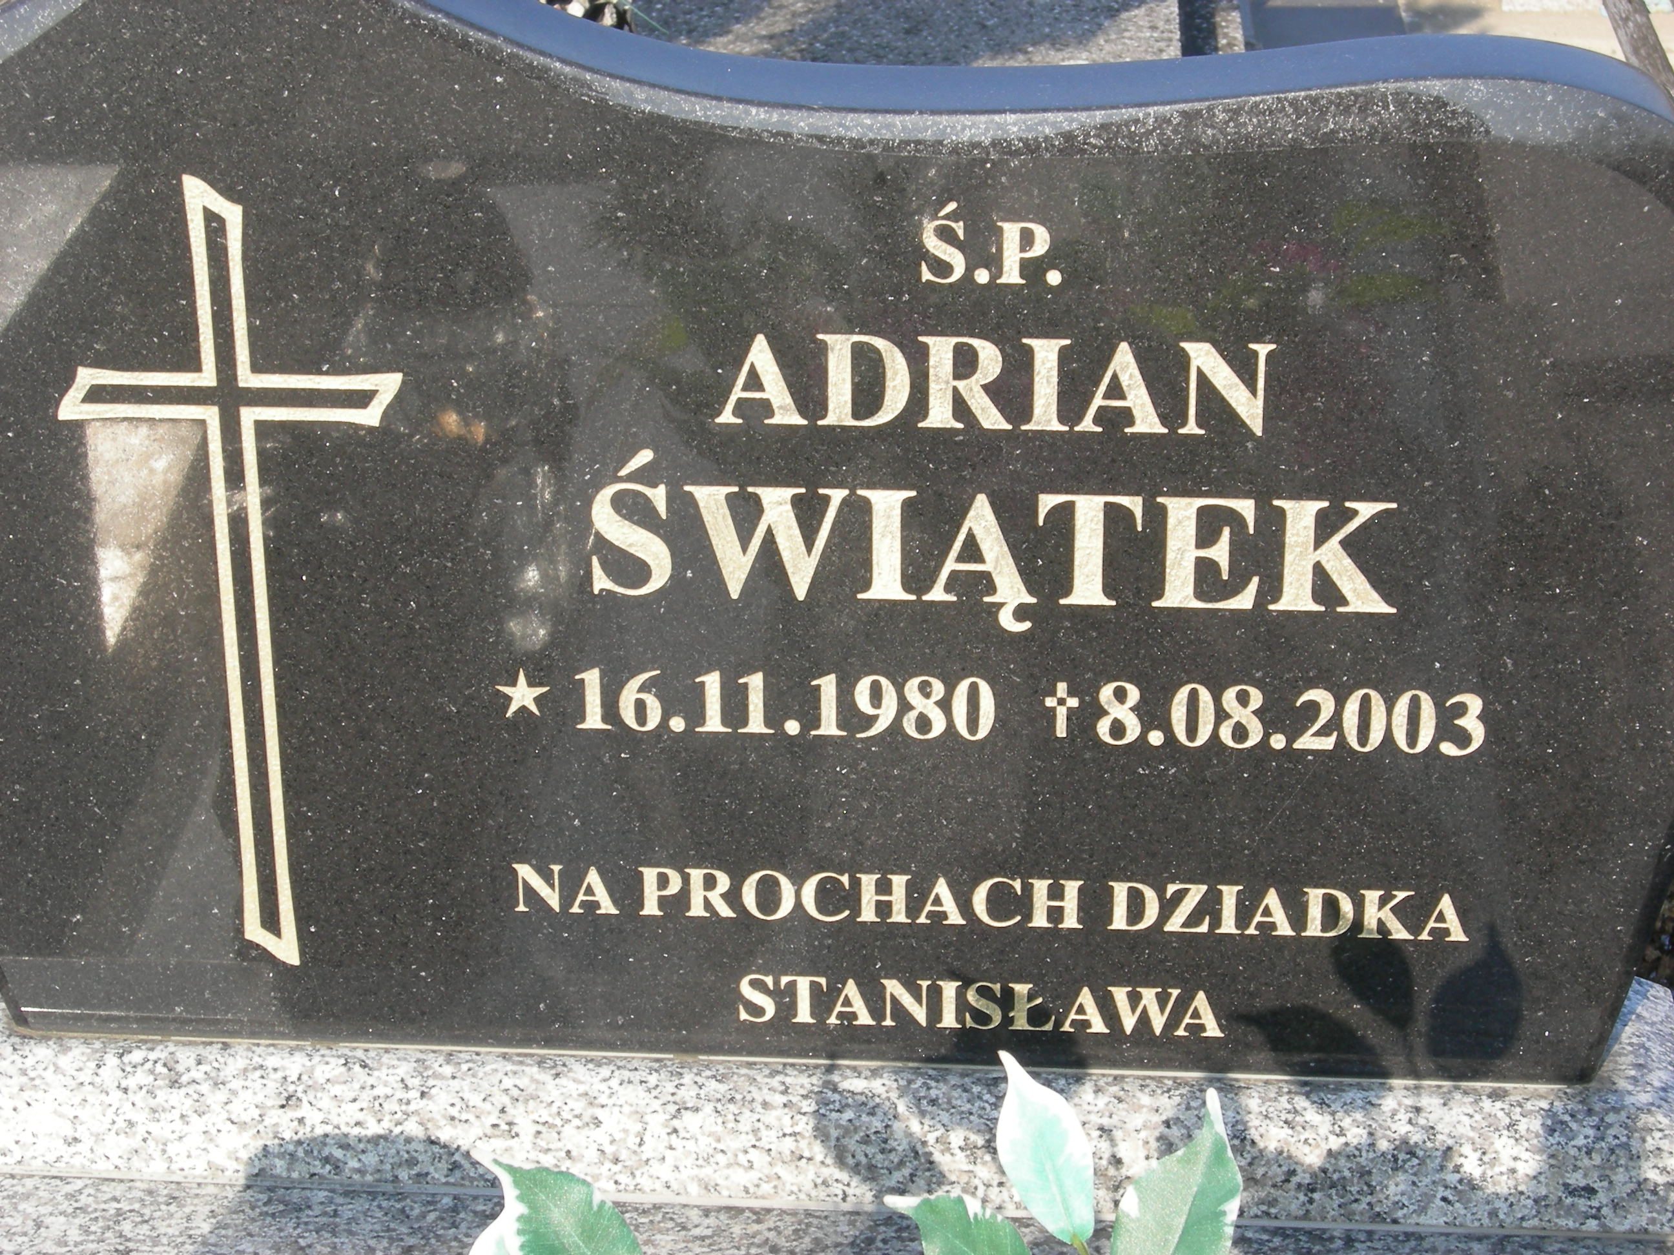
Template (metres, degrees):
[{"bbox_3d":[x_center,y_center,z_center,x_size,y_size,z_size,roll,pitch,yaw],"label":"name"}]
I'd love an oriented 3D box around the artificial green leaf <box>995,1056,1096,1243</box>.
[{"bbox_3d":[0.070,0.175,1.385,0.032,0.070,0.014,-21,1,10],"label":"artificial green leaf"}]

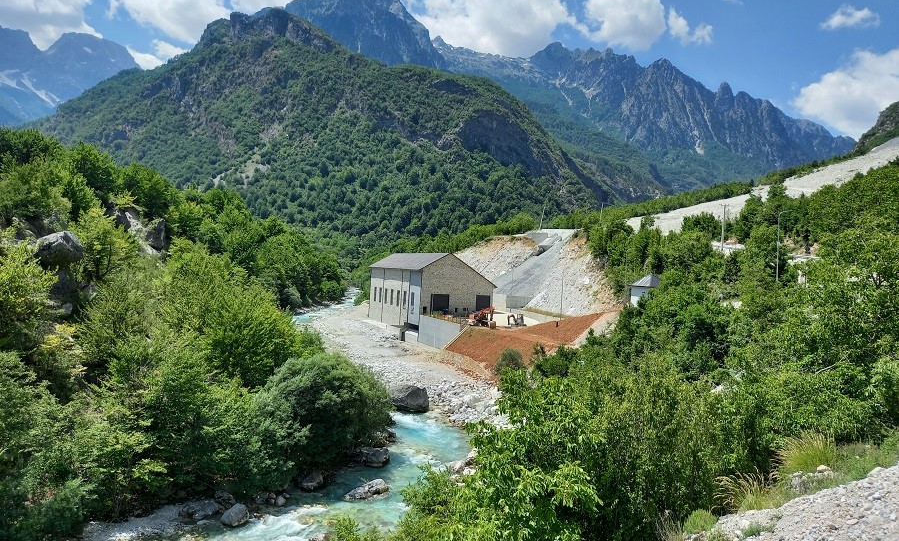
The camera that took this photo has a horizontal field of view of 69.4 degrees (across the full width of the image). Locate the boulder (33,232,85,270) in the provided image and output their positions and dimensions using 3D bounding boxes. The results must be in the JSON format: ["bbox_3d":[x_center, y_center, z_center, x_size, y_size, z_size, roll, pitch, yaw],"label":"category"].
[{"bbox_3d":[-42.140,-2.156,70.000,4.600,3.600,3.800,3,0,29],"label":"boulder"}]

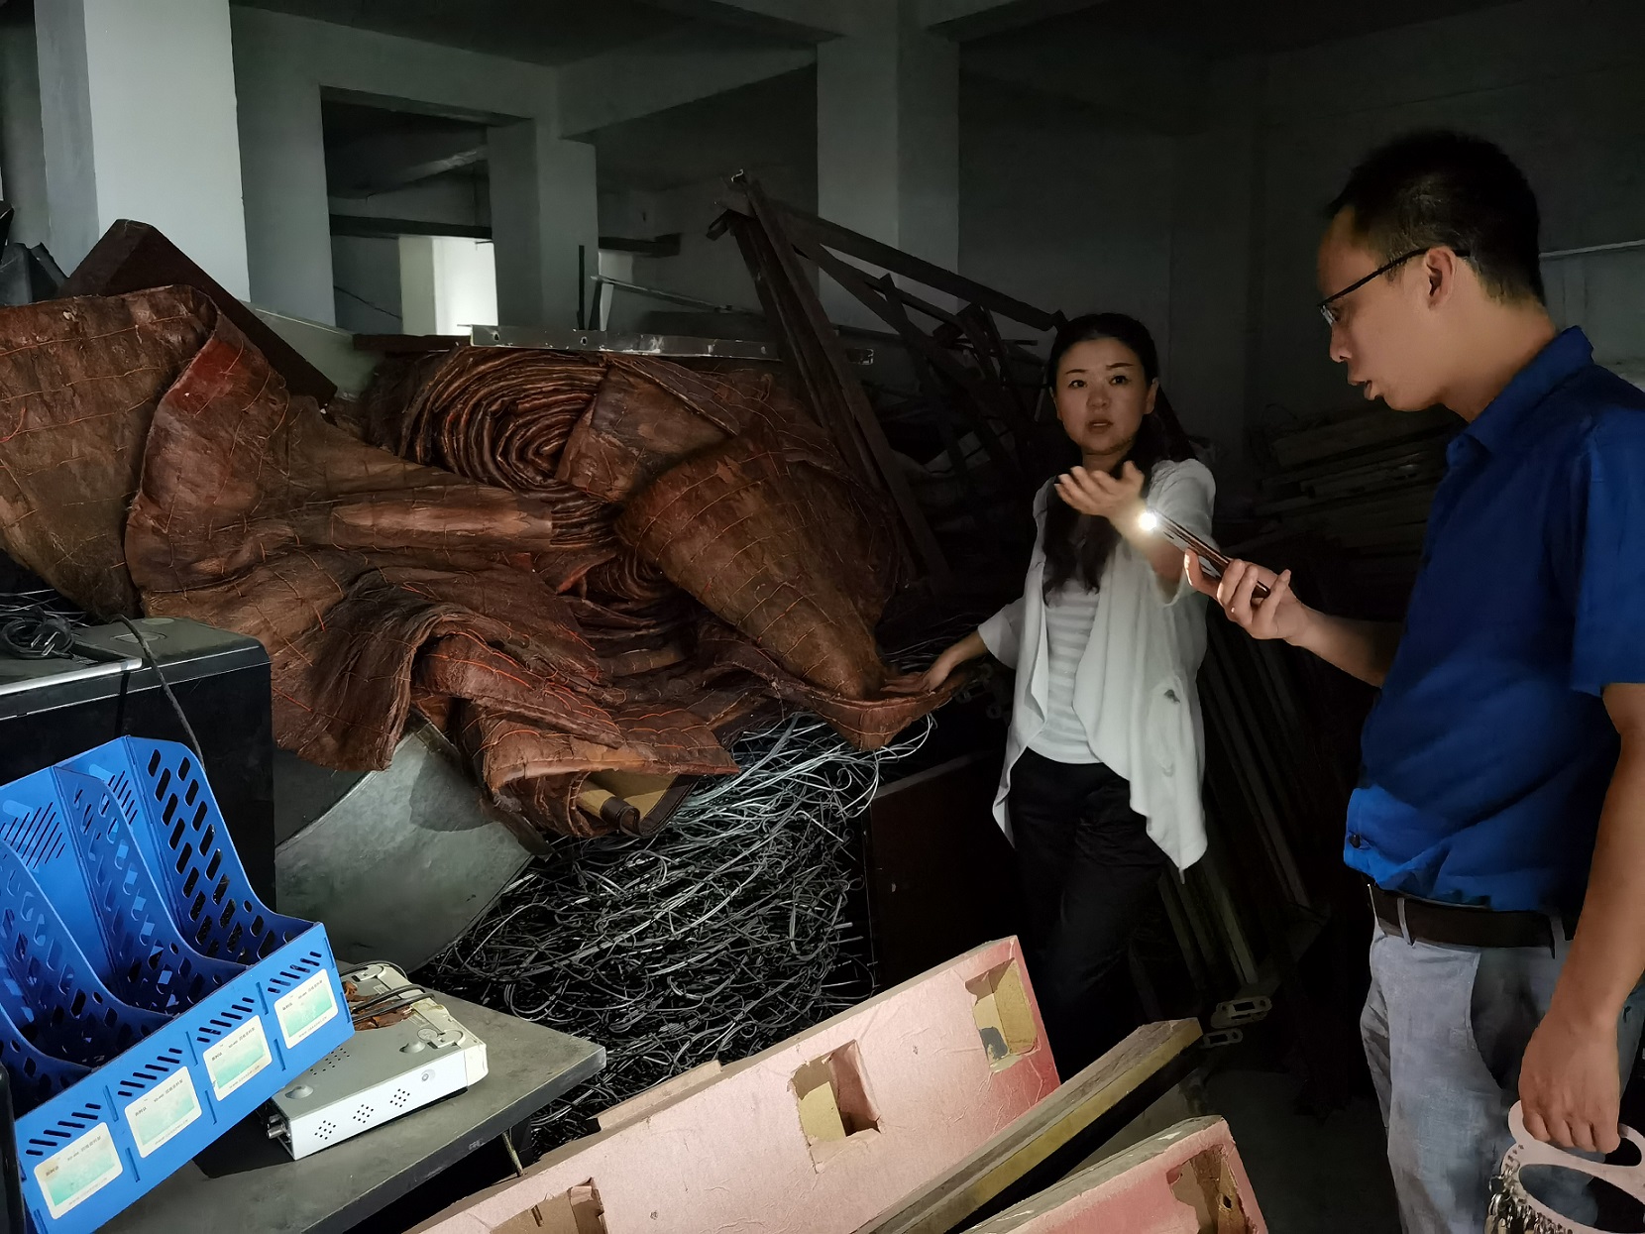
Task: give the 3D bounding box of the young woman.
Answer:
[{"bbox_3d":[0.360,0.347,1.978,0.448,1.625,0.616,2,8,20],"label":"young woman"}]

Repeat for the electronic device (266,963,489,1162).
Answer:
[{"bbox_3d":[-0.519,0.467,1.384,0.214,0.047,0.251,-11,16,-40],"label":"electronic device"}]

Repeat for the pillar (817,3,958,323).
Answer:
[{"bbox_3d":[0.310,-1.106,6.107,0.410,3.400,0.540,-8,10,-42],"label":"pillar"}]

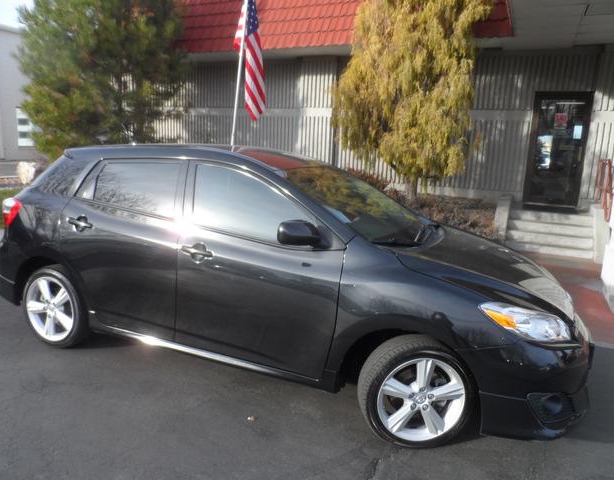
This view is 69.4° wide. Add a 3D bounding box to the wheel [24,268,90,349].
[{"bbox_3d":[-1.823,0.482,3.292,0.640,0.640,0.220,8,11,20],"label":"wheel"}]

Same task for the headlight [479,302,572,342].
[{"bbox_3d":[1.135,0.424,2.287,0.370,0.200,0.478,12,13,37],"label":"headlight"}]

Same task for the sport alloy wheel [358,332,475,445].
[{"bbox_3d":[0.600,0.817,2.410,0.640,0.640,0.220,3,10,-4],"label":"sport alloy wheel"}]

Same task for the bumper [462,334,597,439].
[{"bbox_3d":[1.426,0.675,2.887,0.680,0.550,1.750,8,11,20],"label":"bumper"}]

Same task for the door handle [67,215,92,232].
[{"bbox_3d":[-1.519,-0.104,2.941,0.200,0.100,0.060,8,11,20],"label":"door handle"}]

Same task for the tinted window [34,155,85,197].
[{"bbox_3d":[-1.806,-0.476,3.250,0.421,0.300,0.060,9,-11,27],"label":"tinted window"}]

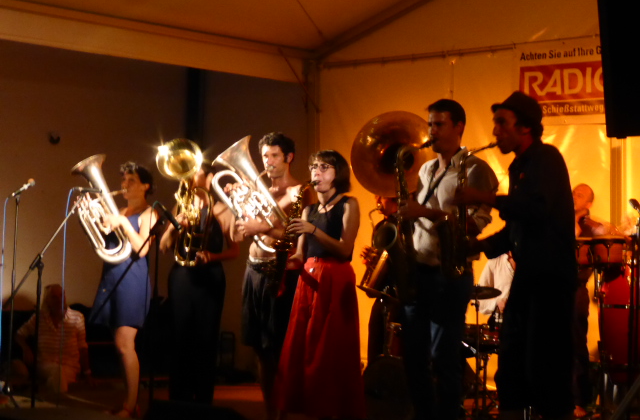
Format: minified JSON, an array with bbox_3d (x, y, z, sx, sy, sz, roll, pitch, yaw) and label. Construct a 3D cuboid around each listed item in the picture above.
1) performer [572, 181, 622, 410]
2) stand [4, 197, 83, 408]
[{"bbox_3d":[2.022,0.674,8.950,0.550,1.740,0.480,1,-6,-6],"label":"performer"},{"bbox_3d":[-1.728,0.621,7.350,0.600,1.390,0.520,2,-6,-11],"label":"stand"}]

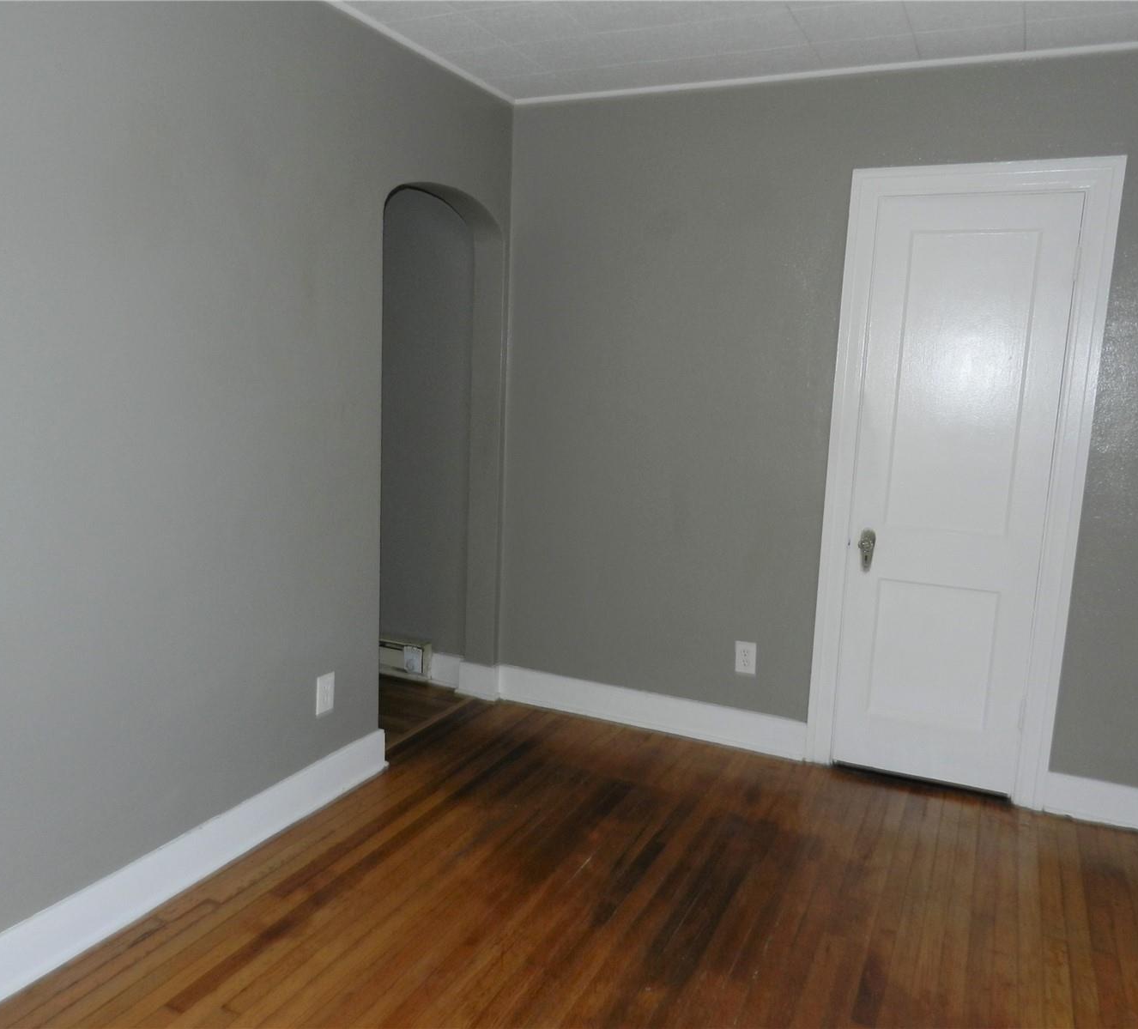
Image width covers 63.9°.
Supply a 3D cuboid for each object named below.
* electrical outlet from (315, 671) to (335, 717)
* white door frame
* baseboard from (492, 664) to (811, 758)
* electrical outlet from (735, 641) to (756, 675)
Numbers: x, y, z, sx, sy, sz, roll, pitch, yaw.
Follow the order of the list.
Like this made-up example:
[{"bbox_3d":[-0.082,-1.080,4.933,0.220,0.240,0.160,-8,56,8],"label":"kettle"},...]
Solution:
[{"bbox_3d":[-0.782,0.575,2.929,0.010,0.121,0.077,6,10,25],"label":"electrical outlet"},{"bbox_3d":[1.299,-0.081,3.114,0.801,2.123,0.060,6,10,25],"label":"white door frame"},{"bbox_3d":[0.296,0.789,3.700,1.328,0.150,0.022,6,10,25],"label":"baseboard"},{"bbox_3d":[0.677,0.548,3.491,0.077,0.121,0.010,6,10,25],"label":"electrical outlet"}]

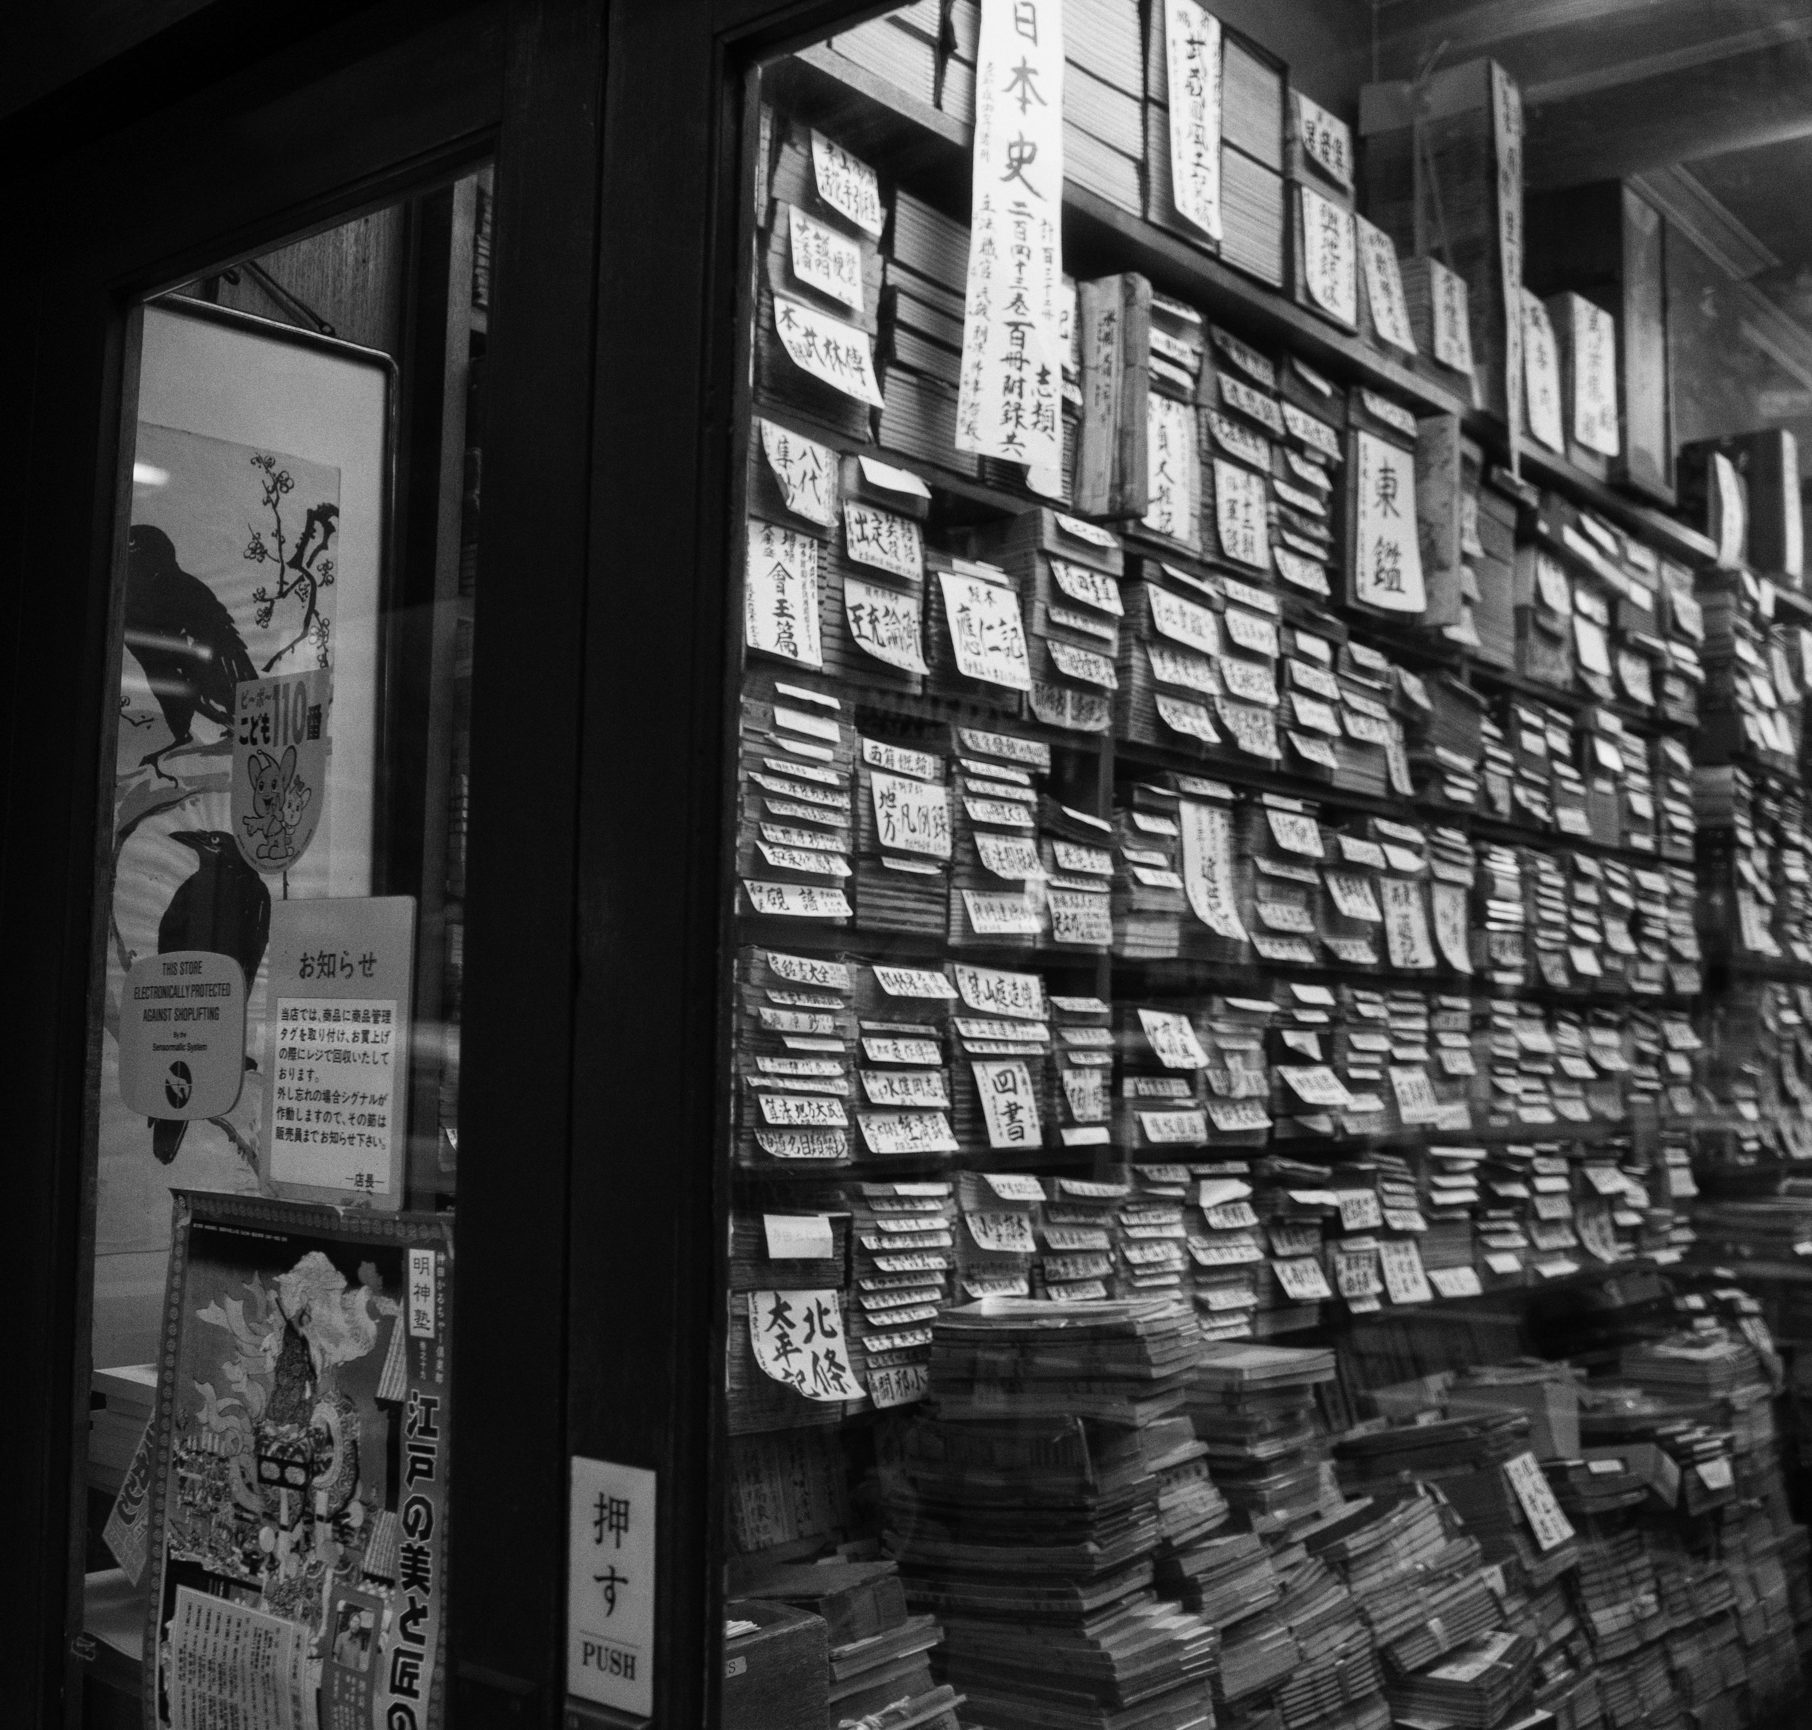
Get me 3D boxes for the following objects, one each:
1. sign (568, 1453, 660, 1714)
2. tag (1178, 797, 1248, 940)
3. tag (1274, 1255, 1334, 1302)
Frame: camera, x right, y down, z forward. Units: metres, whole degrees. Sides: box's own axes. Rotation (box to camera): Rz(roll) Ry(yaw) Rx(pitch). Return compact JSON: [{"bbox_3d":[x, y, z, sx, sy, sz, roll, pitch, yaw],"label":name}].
[{"bbox_3d":[-0.176,0.430,1.206,0.070,0.140,0.004,-3,-7,37],"label":"sign"},{"bbox_3d":[0.425,0.006,2.760,0.025,0.184,0.125,-17,-16,39],"label":"tag"},{"bbox_3d":[0.569,0.591,2.882,0.006,0.057,0.118,-36,-27,33],"label":"tag"}]

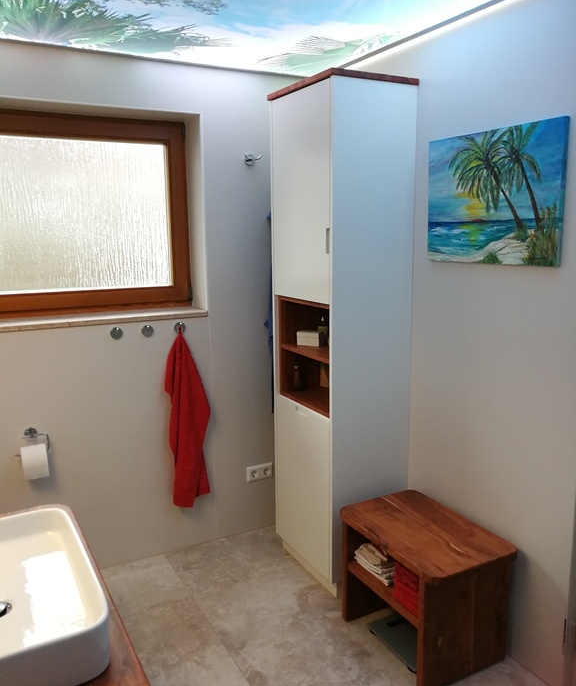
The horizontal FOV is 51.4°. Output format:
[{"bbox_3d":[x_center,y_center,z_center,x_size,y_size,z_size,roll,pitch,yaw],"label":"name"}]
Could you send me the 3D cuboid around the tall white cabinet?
[{"bbox_3d":[0.229,-0.001,2.673,0.407,2.140,0.519,-6,12,-28],"label":"tall white cabinet"}]

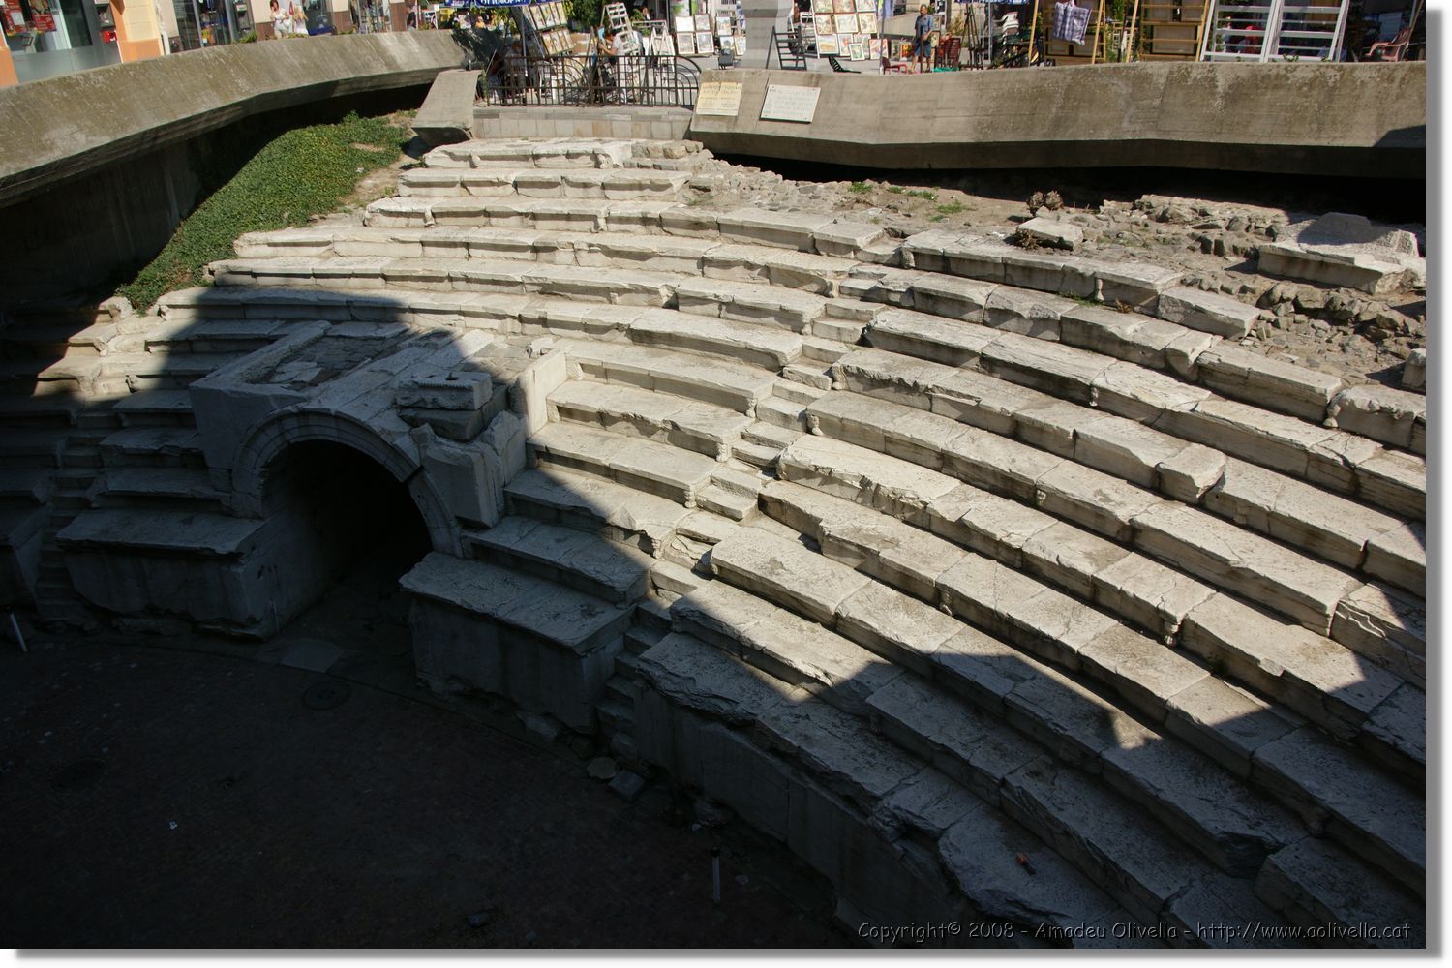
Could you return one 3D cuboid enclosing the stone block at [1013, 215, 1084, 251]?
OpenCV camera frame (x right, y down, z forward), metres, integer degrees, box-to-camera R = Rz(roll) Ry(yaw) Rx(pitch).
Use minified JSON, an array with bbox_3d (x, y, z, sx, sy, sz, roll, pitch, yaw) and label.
[{"bbox_3d":[5.230,-4.040,17.600,0.830,0.230,0.760,17,31,30],"label":"stone block"}]

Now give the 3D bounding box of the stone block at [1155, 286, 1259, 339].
[{"bbox_3d":[6.410,-2.300,14.560,0.460,0.360,1.200,-19,32,-33],"label":"stone block"}]

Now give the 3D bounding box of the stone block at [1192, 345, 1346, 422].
[{"bbox_3d":[6.690,-1.270,13.450,0.550,0.410,1.530,-22,34,-38],"label":"stone block"}]

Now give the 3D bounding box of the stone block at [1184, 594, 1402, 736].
[{"bbox_3d":[5.670,1.800,11.080,0.680,0.390,1.900,-17,31,-31],"label":"stone block"}]

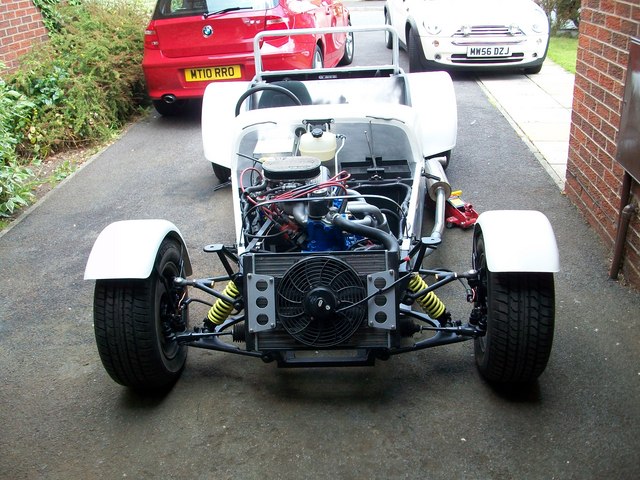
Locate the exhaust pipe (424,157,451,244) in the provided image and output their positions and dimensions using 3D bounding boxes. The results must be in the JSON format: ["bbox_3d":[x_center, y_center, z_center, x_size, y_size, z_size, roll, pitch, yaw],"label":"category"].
[{"bbox_3d":[0.572,-0.233,3.170,0.170,0.160,1.250,0,24,8],"label":"exhaust pipe"}]

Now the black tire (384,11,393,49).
[{"bbox_3d":[1.161,-3.324,9.880,0.190,0.610,0.610,-3,24,2],"label":"black tire"}]

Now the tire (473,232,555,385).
[{"bbox_3d":[0.684,0.222,2.268,0.210,0.575,0.575,0,24,9],"label":"tire"}]

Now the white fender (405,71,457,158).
[{"bbox_3d":[0.740,-0.921,4.303,0.320,0.450,0.800,-3,24,3],"label":"white fender"}]

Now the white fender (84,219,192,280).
[{"bbox_3d":[-0.667,0.090,2.356,0.230,0.345,0.570,-4,24,0],"label":"white fender"}]

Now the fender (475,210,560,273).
[{"bbox_3d":[0.673,0.047,2.246,0.230,0.345,0.570,0,24,9],"label":"fender"}]

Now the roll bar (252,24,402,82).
[{"bbox_3d":[0.052,-1.240,4.165,0.940,0.340,0.120,-3,24,3],"label":"roll bar"}]

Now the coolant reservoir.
[{"bbox_3d":[-0.010,-0.453,3.017,0.180,0.170,0.130,-3,24,3],"label":"coolant reservoir"}]

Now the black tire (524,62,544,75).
[{"bbox_3d":[2.585,-2.313,7.645,0.190,0.610,0.610,-3,24,2],"label":"black tire"}]

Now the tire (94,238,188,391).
[{"bbox_3d":[-0.655,0.267,2.376,0.210,0.575,0.575,-4,24,0],"label":"tire"}]

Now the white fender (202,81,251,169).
[{"bbox_3d":[-0.586,-0.863,4.378,0.320,0.450,0.800,-3,24,3],"label":"white fender"}]

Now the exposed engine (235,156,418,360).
[{"bbox_3d":[0.015,0.006,2.519,0.610,0.540,1.020,-3,24,3],"label":"exposed engine"}]

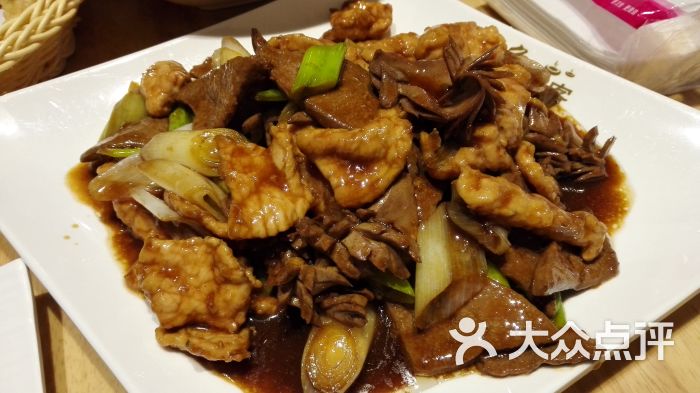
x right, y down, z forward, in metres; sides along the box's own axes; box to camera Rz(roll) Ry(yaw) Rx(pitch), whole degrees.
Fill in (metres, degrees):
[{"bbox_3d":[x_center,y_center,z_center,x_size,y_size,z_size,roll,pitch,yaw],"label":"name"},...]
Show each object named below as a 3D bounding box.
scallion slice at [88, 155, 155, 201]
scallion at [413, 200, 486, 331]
[{"bbox_3d":[-0.116,-0.010,0.265,0.035,0.011,0.017,-29,62,-18],"label":"scallion slice"},{"bbox_3d":[0.042,0.029,0.219,0.026,0.014,0.048,13,72,4],"label":"scallion"}]

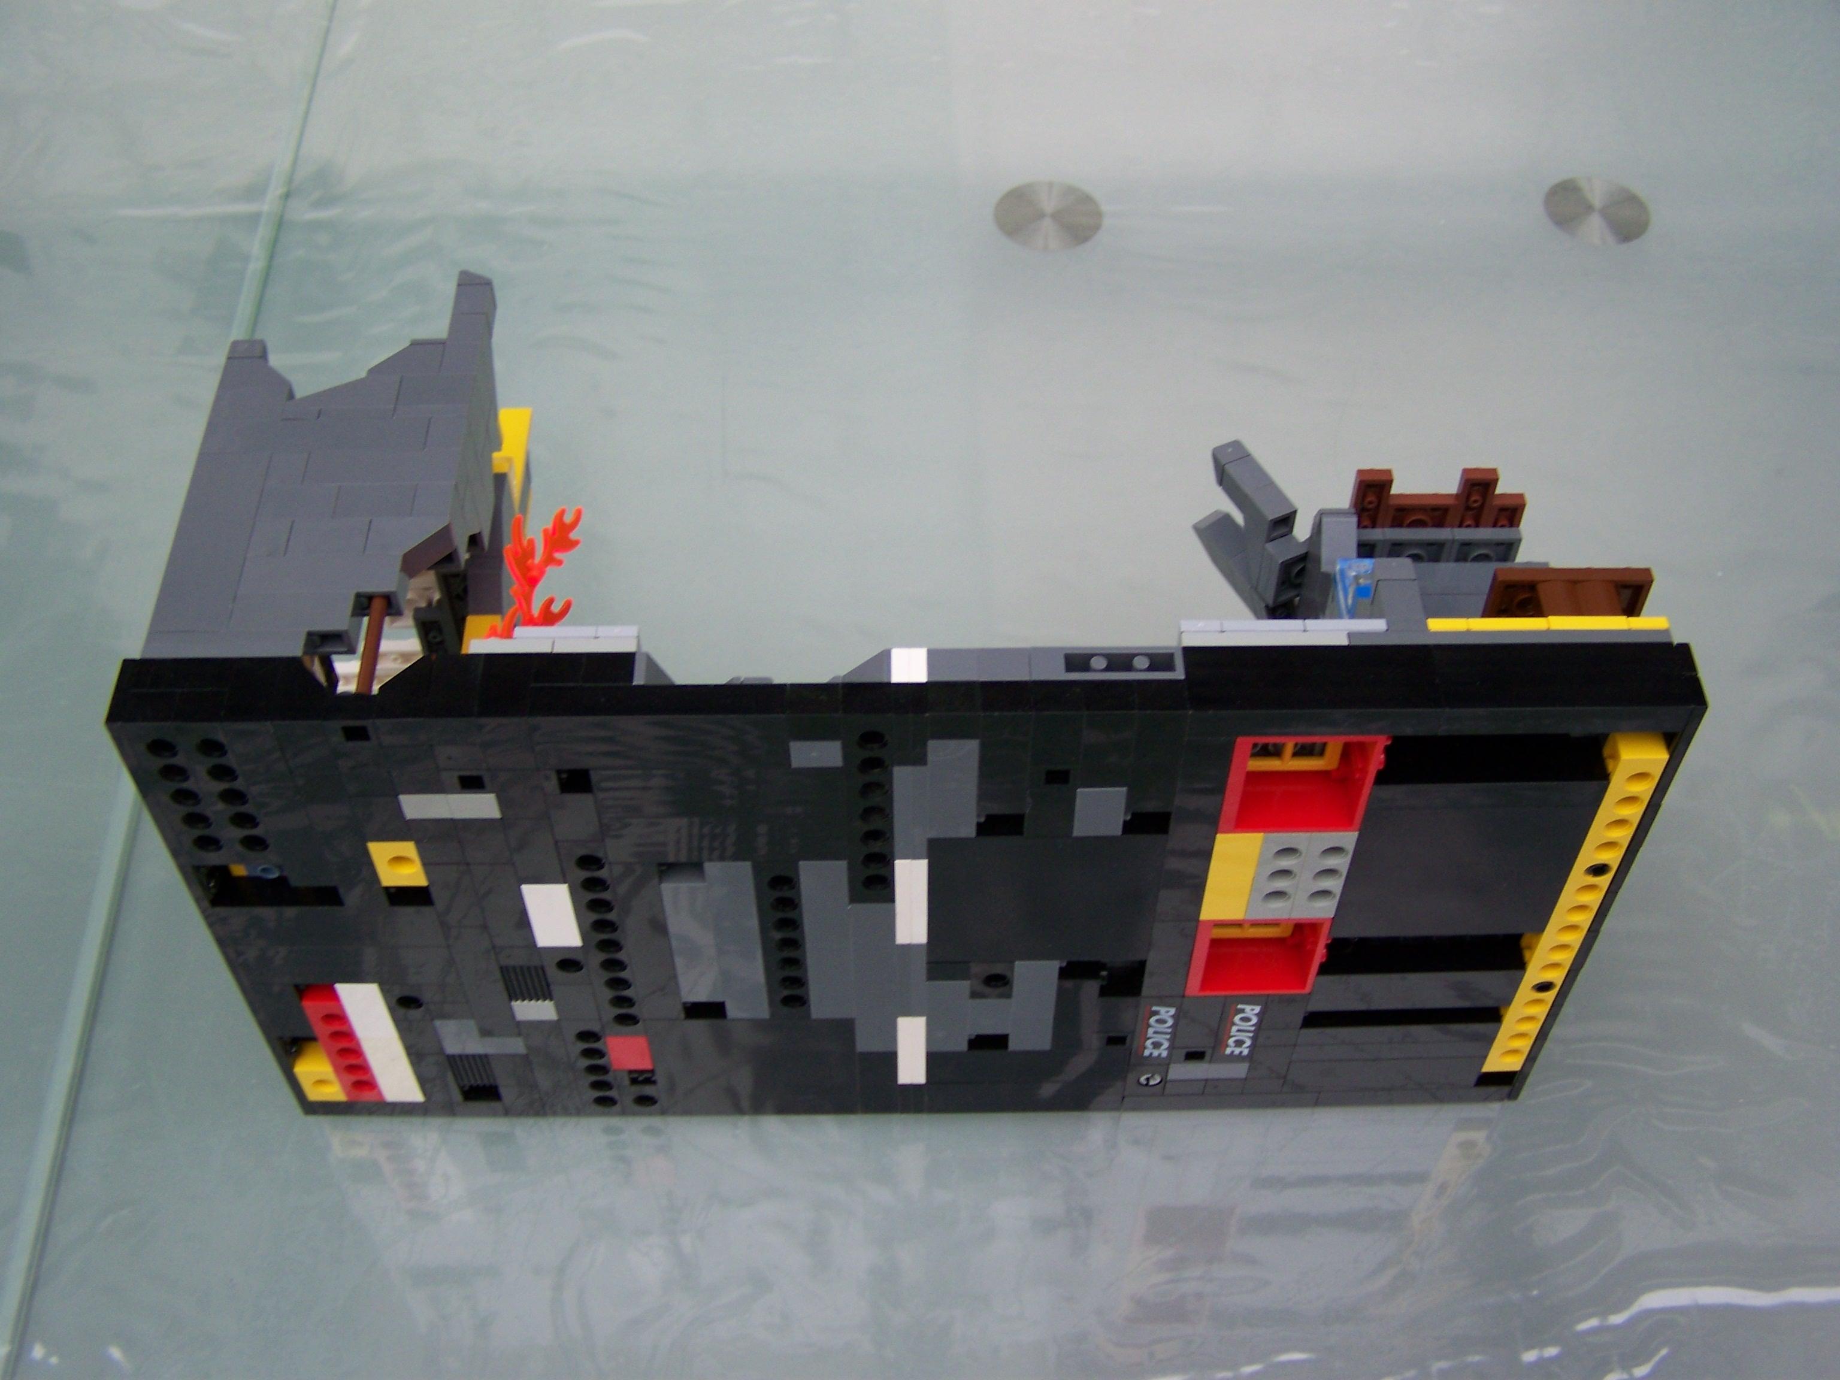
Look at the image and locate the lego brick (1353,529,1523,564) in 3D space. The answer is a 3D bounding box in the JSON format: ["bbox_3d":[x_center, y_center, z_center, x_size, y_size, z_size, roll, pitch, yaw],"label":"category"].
[{"bbox_3d":[0.115,-0.030,0.458,0.040,0.016,0.003,-1,51,-1],"label":"lego brick"}]

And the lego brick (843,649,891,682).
[{"bbox_3d":[-0.010,-0.002,0.379,0.010,0.009,0.008,-1,51,-1],"label":"lego brick"}]

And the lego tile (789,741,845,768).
[{"bbox_3d":[-0.020,0.009,0.394,0.010,0.008,0.008,-1,51,0],"label":"lego tile"}]

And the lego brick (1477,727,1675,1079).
[{"bbox_3d":[0.143,0.051,0.448,0.010,0.128,0.008,-1,51,0],"label":"lego brick"}]

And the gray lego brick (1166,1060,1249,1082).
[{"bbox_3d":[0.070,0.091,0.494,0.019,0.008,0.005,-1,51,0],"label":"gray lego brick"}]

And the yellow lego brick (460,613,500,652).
[{"bbox_3d":[-0.097,-0.010,0.452,0.008,0.012,0.011,-1,51,-1],"label":"yellow lego brick"}]

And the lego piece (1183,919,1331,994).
[{"bbox_3d":[0.076,0.054,0.457,0.030,0.032,0.016,-1,51,0],"label":"lego piece"}]

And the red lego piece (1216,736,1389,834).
[{"bbox_3d":[0.075,0.013,0.406,0.030,0.032,0.016,-1,51,0],"label":"red lego piece"}]

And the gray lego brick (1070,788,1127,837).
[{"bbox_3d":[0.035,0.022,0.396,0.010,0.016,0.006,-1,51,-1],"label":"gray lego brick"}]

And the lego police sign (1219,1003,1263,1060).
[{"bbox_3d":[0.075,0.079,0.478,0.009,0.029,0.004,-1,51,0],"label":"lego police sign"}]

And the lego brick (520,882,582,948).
[{"bbox_3d":[-0.077,0.044,0.424,0.010,0.024,0.008,-1,51,-1],"label":"lego brick"}]

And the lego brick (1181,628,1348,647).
[{"bbox_3d":[0.065,-0.007,0.384,0.032,0.009,0.003,-1,51,-1],"label":"lego brick"}]

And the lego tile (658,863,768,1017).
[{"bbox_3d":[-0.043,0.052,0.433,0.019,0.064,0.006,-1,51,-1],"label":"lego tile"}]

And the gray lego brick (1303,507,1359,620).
[{"bbox_3d":[0.091,-0.023,0.451,0.009,0.029,0.018,-1,51,-1],"label":"gray lego brick"}]

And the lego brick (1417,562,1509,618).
[{"bbox_3d":[0.123,-0.020,0.449,0.023,0.009,0.017,-1,51,0],"label":"lego brick"}]

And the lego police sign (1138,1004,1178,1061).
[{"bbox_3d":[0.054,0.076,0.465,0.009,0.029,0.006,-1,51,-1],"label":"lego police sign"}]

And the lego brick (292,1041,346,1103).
[{"bbox_3d":[-0.147,0.094,0.496,0.010,0.016,0.008,-1,51,0],"label":"lego brick"}]

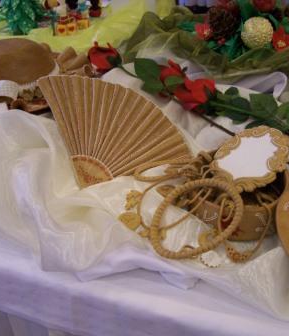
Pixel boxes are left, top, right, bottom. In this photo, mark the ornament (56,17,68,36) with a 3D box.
[{"bbox_3d":[-0.237,-0.403,1.400,0.030,0.049,0.030,-5,29,-5],"label":"ornament"}]

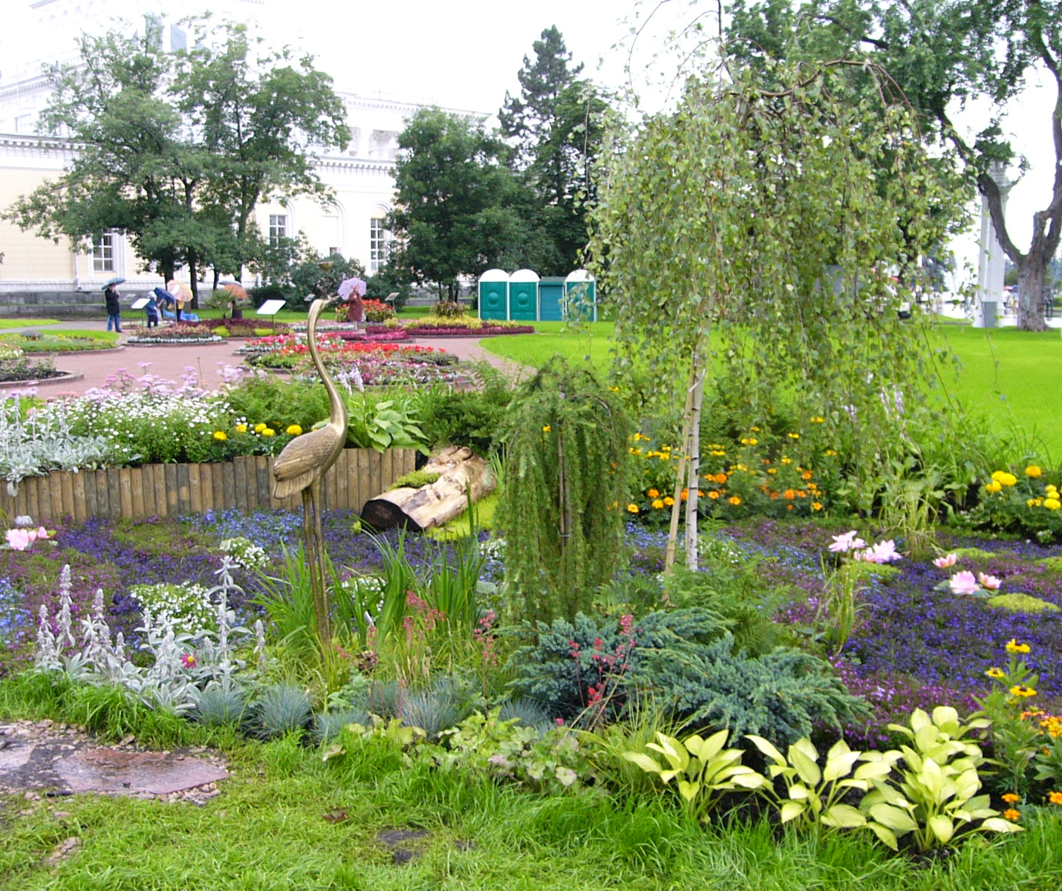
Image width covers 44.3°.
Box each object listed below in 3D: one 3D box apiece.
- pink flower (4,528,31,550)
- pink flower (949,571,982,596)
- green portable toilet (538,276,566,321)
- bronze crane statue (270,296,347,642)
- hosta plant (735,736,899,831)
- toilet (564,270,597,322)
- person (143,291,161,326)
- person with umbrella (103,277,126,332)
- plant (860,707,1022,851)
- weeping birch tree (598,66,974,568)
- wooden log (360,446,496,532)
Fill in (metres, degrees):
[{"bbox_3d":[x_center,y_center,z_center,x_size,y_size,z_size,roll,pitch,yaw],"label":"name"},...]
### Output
[{"bbox_3d":[-2.971,0.543,7.550,0.155,0.120,0.155,0,7,0],"label":"pink flower"},{"bbox_3d":[2.148,0.684,6.450,0.160,0.120,0.160,0,7,0],"label":"pink flower"},{"bbox_3d":[0.833,-5.847,52.000,1.080,2.000,1.100,0,7,0],"label":"green portable toilet"},{"bbox_3d":[-0.955,0.126,5.600,0.340,1.540,0.200,-1,7,-11],"label":"bronze crane statue"},{"bbox_3d":[0.850,1.004,3.873,0.470,0.260,0.440,0,7,0],"label":"hosta plant"},{"bbox_3d":[2.062,-6.145,53.652,1.180,2.250,1.200,0,7,-3],"label":"toilet"},{"bbox_3d":[-13.304,-4.770,45.761,0.420,1.380,0.480,4,8,30],"label":"person"},{"bbox_3d":[-14.282,-4.838,44.745,0.750,1.880,0.750,6,9,41],"label":"person with umbrella"},{"bbox_3d":[1.187,0.967,3.777,0.450,0.370,0.430,0,7,0],"label":"plant"},{"bbox_3d":[1.357,-0.686,7.170,1.950,2.800,1.950,0,7,0],"label":"weeping birch tree"},{"bbox_3d":[-0.672,0.297,8.700,0.460,0.380,1.050,3,17,23],"label":"wooden log"}]

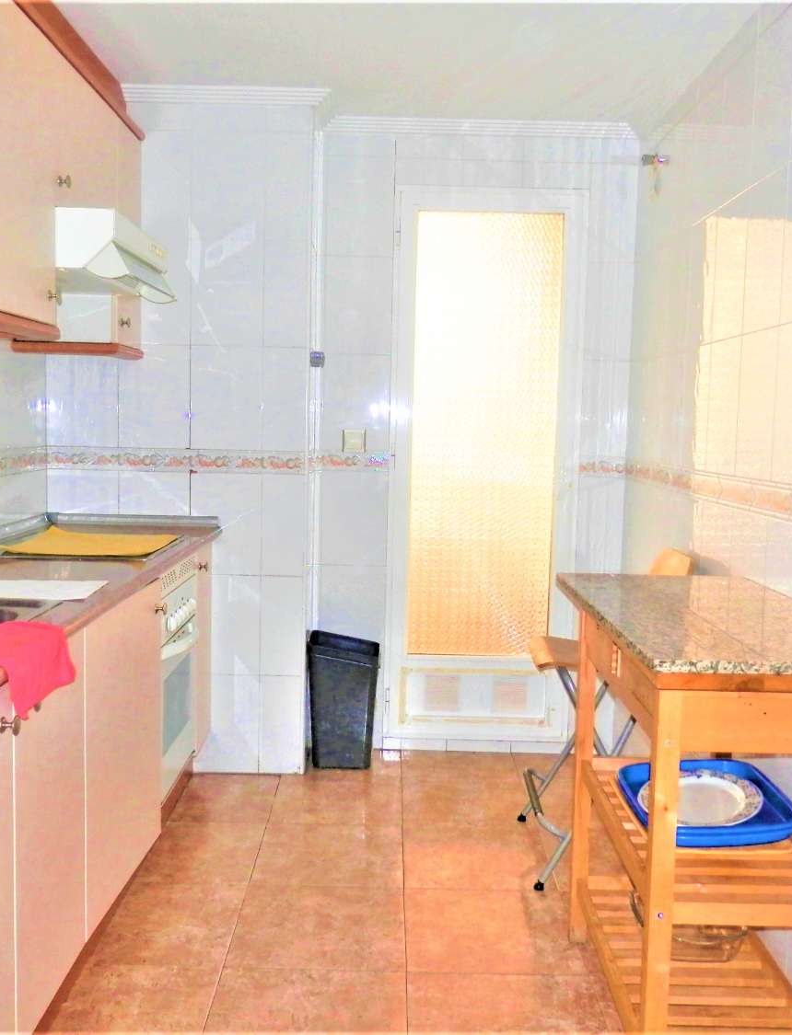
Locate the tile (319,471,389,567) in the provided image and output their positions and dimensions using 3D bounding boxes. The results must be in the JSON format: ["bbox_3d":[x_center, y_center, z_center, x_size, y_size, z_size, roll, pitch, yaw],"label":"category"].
[{"bbox_3d":[-0.161,0.004,3.727,0.256,0.355,0.010,1,5,0],"label":"tile"}]

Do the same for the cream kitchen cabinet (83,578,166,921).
[{"bbox_3d":[-0.926,0.510,2.353,0.581,0.698,0.588,1,5,0],"label":"cream kitchen cabinet"}]

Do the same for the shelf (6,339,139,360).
[{"bbox_3d":[-1.043,-0.548,3.286,0.339,0.040,0.352,1,5,0],"label":"shelf"}]

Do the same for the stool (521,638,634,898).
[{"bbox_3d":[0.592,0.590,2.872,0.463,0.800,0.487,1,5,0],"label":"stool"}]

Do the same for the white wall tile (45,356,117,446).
[{"bbox_3d":[-1.085,-0.425,3.460,0.249,0.359,0.010,1,6,0],"label":"white wall tile"}]

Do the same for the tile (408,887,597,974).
[{"bbox_3d":[0.234,1.035,2.499,0.425,0.012,0.426,1,5,0],"label":"tile"}]

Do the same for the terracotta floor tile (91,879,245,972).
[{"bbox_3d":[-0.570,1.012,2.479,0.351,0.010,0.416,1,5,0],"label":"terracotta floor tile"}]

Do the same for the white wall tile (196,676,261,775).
[{"bbox_3d":[-0.602,0.729,3.512,0.244,0.354,0.010,1,5,0],"label":"white wall tile"}]

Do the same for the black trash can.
[{"bbox_3d":[-0.189,0.678,3.703,0.246,0.460,0.212,1,5,0],"label":"black trash can"}]

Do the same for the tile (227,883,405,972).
[{"bbox_3d":[-0.191,1.043,2.537,0.430,0.010,0.418,1,6,0],"label":"tile"}]

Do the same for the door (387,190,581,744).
[{"bbox_3d":[0.330,-0.170,3.790,0.711,2.094,0.050,1,6,0],"label":"door"}]

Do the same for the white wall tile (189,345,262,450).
[{"bbox_3d":[-0.587,-0.413,3.463,0.249,0.359,0.010,1,6,0],"label":"white wall tile"}]

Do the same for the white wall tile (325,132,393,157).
[{"bbox_3d":[-0.136,-1.381,3.691,0.258,0.091,0.010,1,5,0],"label":"white wall tile"}]

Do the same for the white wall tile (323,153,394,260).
[{"bbox_3d":[-0.137,-1.146,3.687,0.257,0.359,0.010,1,6,0],"label":"white wall tile"}]

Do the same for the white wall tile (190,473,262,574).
[{"bbox_3d":[-0.585,0.027,3.445,0.247,0.351,0.010,1,5,0],"label":"white wall tile"}]

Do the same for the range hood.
[{"bbox_3d":[-0.936,-0.724,2.816,0.516,0.172,0.600,1,5,0],"label":"range hood"}]

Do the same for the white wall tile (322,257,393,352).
[{"bbox_3d":[-0.138,-0.782,3.693,0.250,0.357,0.012,1,5,0],"label":"white wall tile"}]

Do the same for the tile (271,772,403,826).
[{"bbox_3d":[-0.191,0.939,3.311,0.421,0.010,0.419,1,5,0],"label":"tile"}]

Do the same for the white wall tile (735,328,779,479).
[{"bbox_3d":[0.880,-0.271,2.422,0.012,0.363,0.249,1,5,0],"label":"white wall tile"}]

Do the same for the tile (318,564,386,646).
[{"bbox_3d":[-0.162,0.362,3.799,0.250,0.358,0.012,1,5,0],"label":"tile"}]

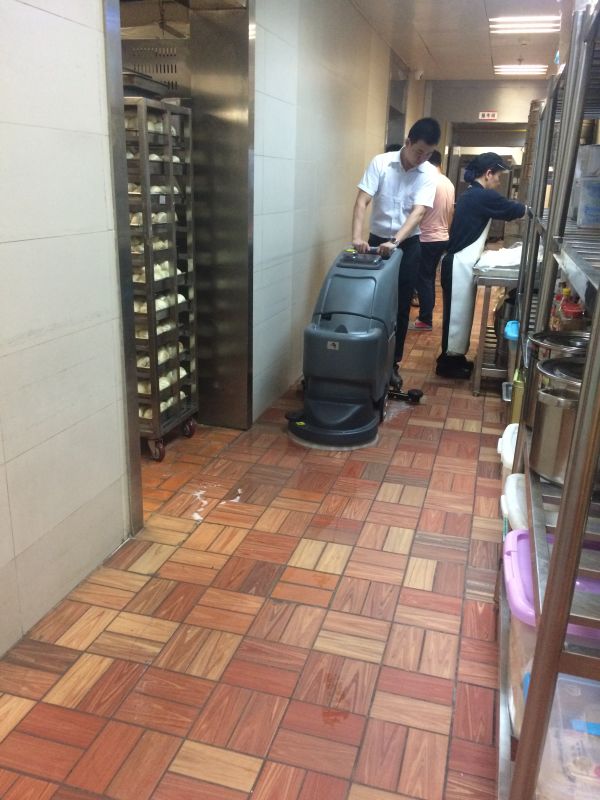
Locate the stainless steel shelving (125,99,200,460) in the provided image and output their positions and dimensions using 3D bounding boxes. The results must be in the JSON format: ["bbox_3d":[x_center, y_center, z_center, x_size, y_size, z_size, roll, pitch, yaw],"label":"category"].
[{"bbox_3d":[-0.874,-0.553,3.222,0.600,1.610,0.480,6,18,15],"label":"stainless steel shelving"}]

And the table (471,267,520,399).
[{"bbox_3d":[1.593,-0.597,4.835,0.680,0.825,1.500,6,18,15],"label":"table"}]

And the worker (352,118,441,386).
[{"bbox_3d":[0.592,-0.891,4.277,0.520,1.680,0.480,10,19,25],"label":"worker"}]

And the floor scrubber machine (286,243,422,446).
[{"bbox_3d":[0.268,-0.347,3.727,0.720,0.965,1.050,6,18,15],"label":"floor scrubber machine"}]

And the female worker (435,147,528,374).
[{"bbox_3d":[1.271,-0.908,4.641,0.530,1.520,0.450,5,18,12],"label":"female worker"}]

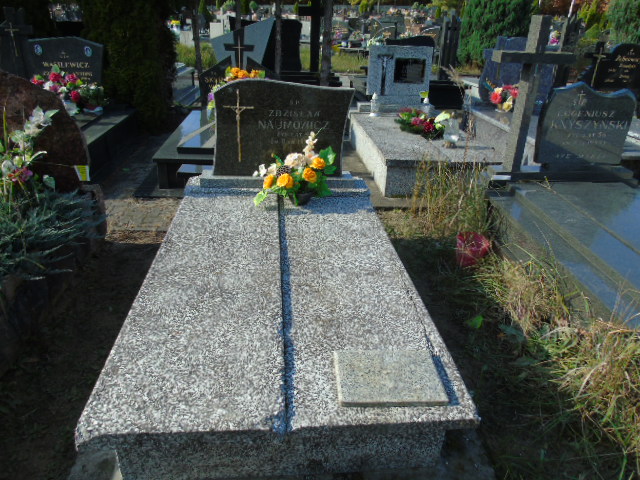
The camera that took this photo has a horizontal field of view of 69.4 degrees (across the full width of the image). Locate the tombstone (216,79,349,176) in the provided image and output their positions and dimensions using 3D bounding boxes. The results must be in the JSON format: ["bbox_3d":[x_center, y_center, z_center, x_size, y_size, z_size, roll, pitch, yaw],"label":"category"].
[{"bbox_3d":[-0.234,-0.679,2.818,0.840,0.580,0.080,-1,27,-5],"label":"tombstone"}]

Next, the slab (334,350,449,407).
[{"bbox_3d":[0.208,0.423,1.416,0.305,0.020,0.215,0,27,-3],"label":"slab"}]

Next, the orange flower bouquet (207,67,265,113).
[{"bbox_3d":[-0.855,-1.558,4.843,0.640,0.490,0.400,-1,27,-5],"label":"orange flower bouquet"}]

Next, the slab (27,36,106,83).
[{"bbox_3d":[-2.669,-1.829,5.016,0.790,0.698,0.120,-1,27,-5],"label":"slab"}]

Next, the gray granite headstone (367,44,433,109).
[{"bbox_3d":[0.955,-2.001,5.658,0.790,0.685,0.180,-1,27,-5],"label":"gray granite headstone"}]

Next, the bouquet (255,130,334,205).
[{"bbox_3d":[-0.142,-0.405,2.629,0.475,0.385,0.300,-1,27,-5],"label":"bouquet"}]

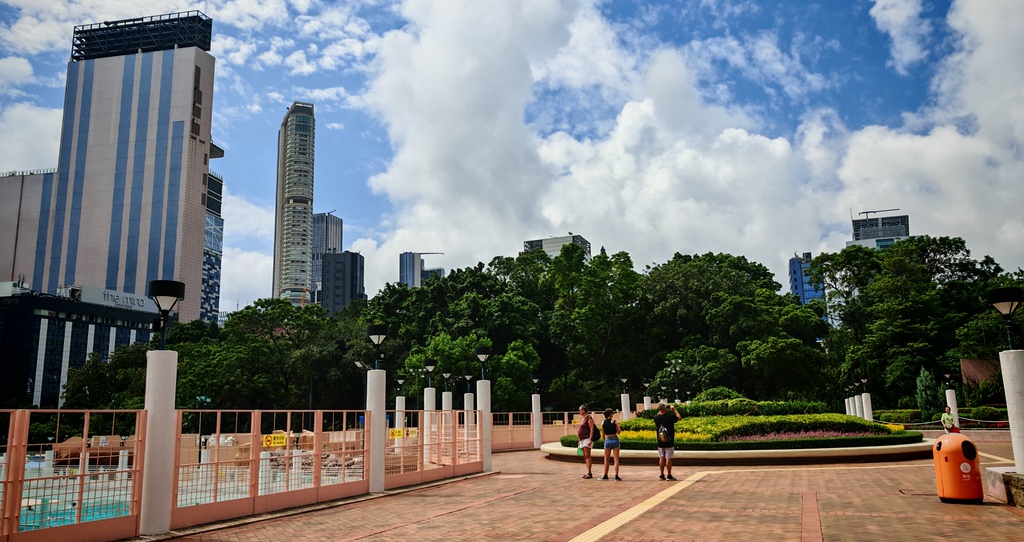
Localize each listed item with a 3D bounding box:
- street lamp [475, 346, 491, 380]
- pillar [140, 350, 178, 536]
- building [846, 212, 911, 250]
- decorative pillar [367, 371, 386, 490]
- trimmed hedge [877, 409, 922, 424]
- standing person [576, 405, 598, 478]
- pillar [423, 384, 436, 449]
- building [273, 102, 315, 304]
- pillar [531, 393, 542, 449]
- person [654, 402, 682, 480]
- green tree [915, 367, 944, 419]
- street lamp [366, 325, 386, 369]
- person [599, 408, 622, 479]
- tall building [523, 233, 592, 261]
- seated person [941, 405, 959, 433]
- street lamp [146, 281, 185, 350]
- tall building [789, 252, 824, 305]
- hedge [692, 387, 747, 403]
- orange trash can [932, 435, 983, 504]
[{"bbox_3d":[-0.800,2.656,20.316,0.440,0.980,0.440,-1,-12,0],"label":"street lamp"},{"bbox_3d":[-4.816,2.306,9.688,0.350,2.394,0.350,-6,-11,22],"label":"pillar"},{"bbox_3d":[243.362,28.413,454.721,44.000,121.299,36.000,-6,-11,24],"label":"building"},{"bbox_3d":[-2.741,3.241,14.450,0.350,2.400,0.350,-1,-10,0],"label":"decorative pillar"},{"bbox_3d":[18.993,7.156,34.800,2.150,0.750,1.300,-6,-12,21],"label":"trimmed hedge"},{"bbox_3d":[1.779,4.063,16.954,0.500,1.710,0.460,0,-12,-7],"label":"standing person"},{"bbox_3d":[-2.765,5.156,23.697,0.380,2.470,0.380,-6,-12,21],"label":"pillar"},{"bbox_3d":[-176.302,-1.687,571.332,23.000,260.000,48.000,4,-13,-26],"label":"building"},{"bbox_3d":[1.137,6.832,32.303,0.350,2.391,0.350,-6,-11,22],"label":"pillar"},{"bbox_3d":[3.557,3.874,16.234,0.580,1.720,0.450,-3,-12,11],"label":"person"},{"bbox_3d":[21.077,6.202,35.800,1.250,2.800,1.250,-6,-12,21],"label":"green tree"},{"bbox_3d":[-2.868,1.644,15.213,0.440,0.980,0.440,-1,-12,0],"label":"street lamp"},{"bbox_3d":[2.307,4.020,16.545,0.480,1.588,0.360,-5,-11,18],"label":"person"},{"bbox_3d":[34.725,46.367,505.247,42.000,137.000,26.000,-6,-12,21],"label":"tall building"},{"bbox_3d":[16.656,5.837,27.000,0.580,1.360,0.650,-5,-12,19],"label":"seated person"},{"bbox_3d":[-4.872,0.627,9.998,0.440,1.012,0.440,-6,-11,22],"label":"street lamp"},{"bbox_3d":[157.556,34.989,369.837,17.500,81.859,20.000,-5,-11,18],"label":"tall building"},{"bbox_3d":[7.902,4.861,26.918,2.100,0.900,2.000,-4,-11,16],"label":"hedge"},{"bbox_3d":[6.934,3.038,11.039,0.580,0.974,0.580,-1,-10,0],"label":"orange trash can"}]

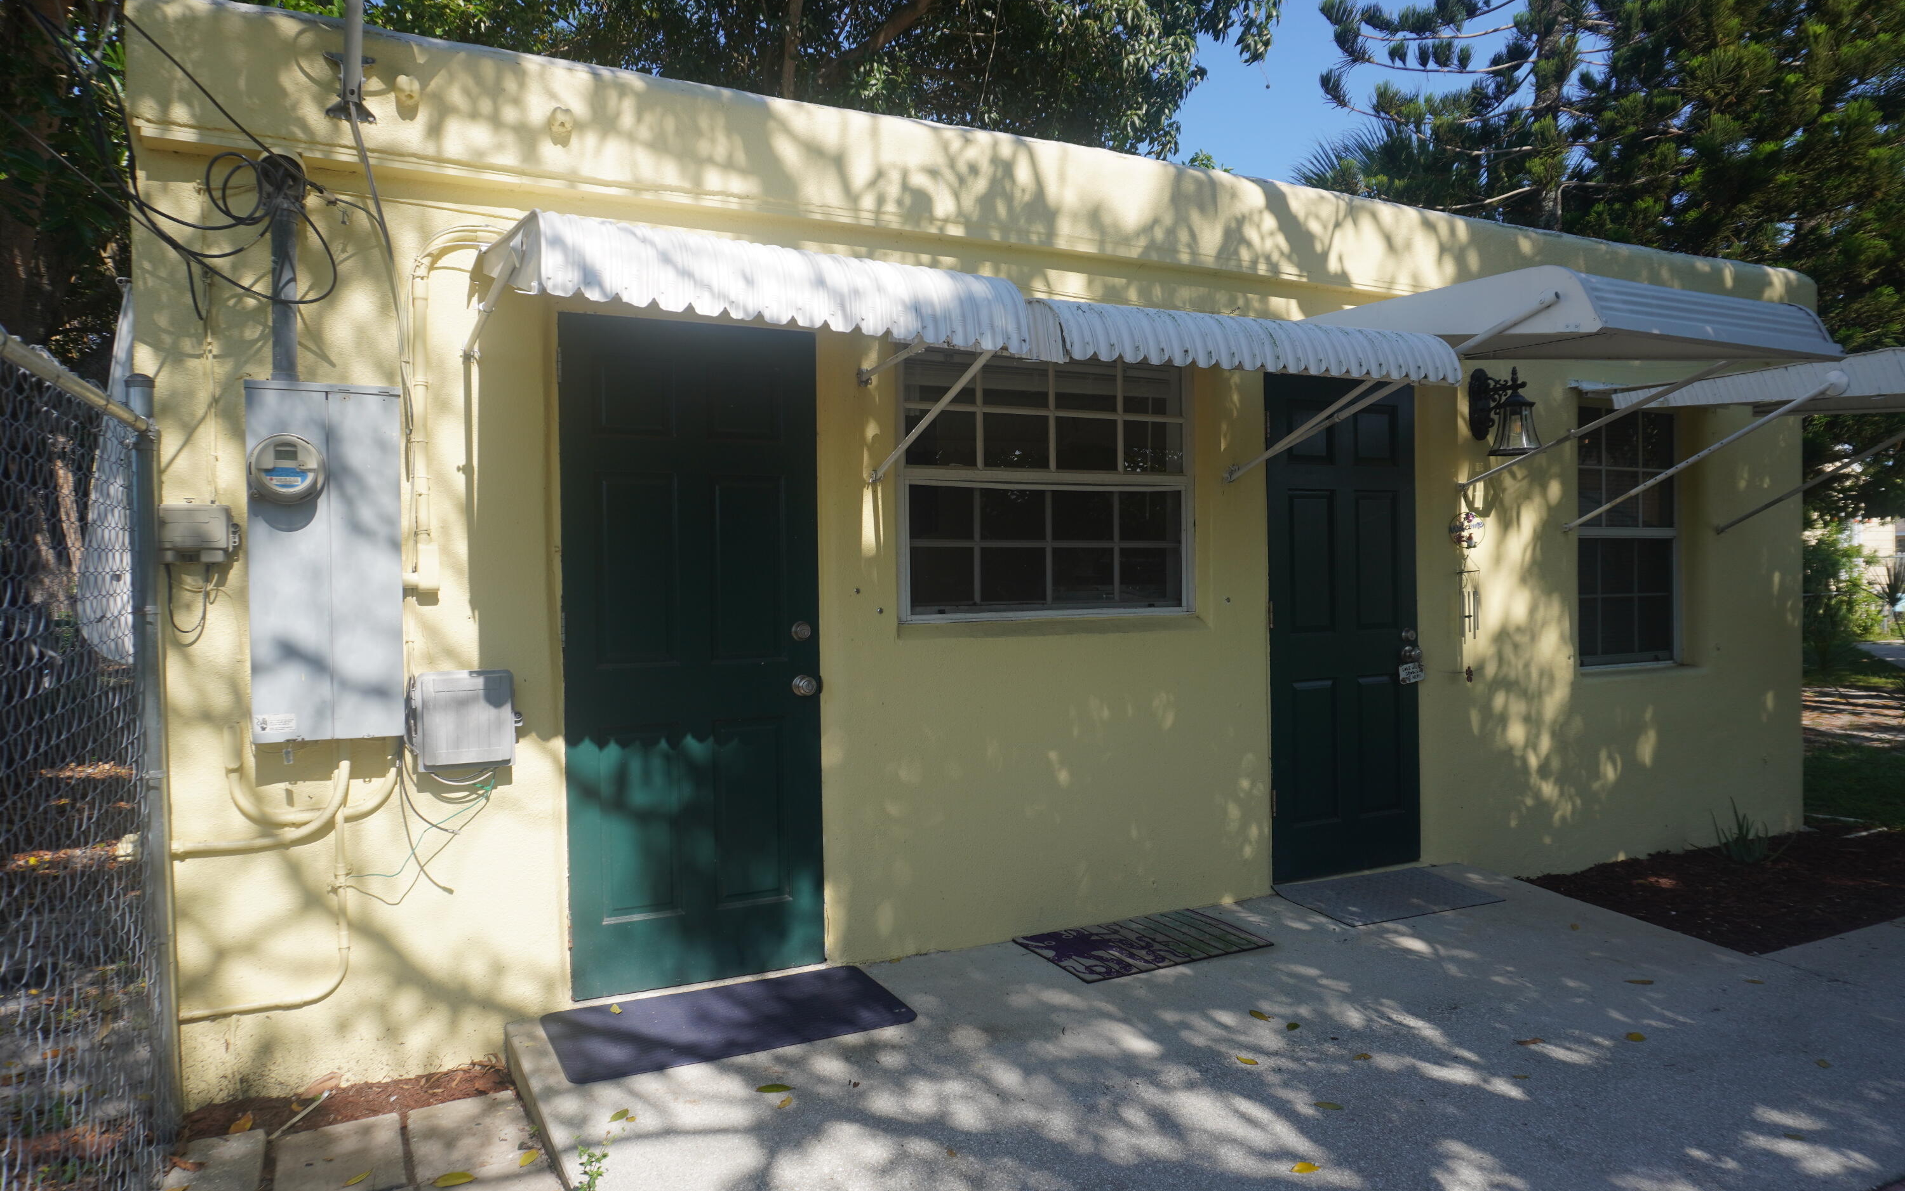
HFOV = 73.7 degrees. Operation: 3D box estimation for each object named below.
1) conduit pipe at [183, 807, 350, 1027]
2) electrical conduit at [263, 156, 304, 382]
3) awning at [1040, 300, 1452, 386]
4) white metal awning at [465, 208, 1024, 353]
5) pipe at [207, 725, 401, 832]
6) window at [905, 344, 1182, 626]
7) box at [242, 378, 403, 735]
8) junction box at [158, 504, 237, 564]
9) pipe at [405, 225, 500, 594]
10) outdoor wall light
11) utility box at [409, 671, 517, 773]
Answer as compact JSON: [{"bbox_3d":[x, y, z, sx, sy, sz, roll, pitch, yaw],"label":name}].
[{"bbox_3d":[-1.801,0.824,3.316,0.405,0.523,0.038,-1,1,-28],"label":"conduit pipe"},{"bbox_3d":[-1.732,-0.836,3.296,0.100,0.575,0.120,-1,1,-28],"label":"electrical conduit"},{"bbox_3d":[0.682,-0.785,4.048,1.490,0.340,1.050,-1,1,-28],"label":"awning"},{"bbox_3d":[-0.560,-0.799,3.427,1.245,0.350,0.990,-1,1,-28],"label":"white metal awning"},{"bbox_3d":[-1.690,0.470,3.344,0.420,0.280,0.090,-1,1,-28],"label":"pipe"},{"bbox_3d":[0.353,-0.408,4.611,1.280,0.995,0.080,-1,1,-28],"label":"window"},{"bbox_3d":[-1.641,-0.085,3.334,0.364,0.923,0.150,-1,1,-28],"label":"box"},{"bbox_3d":[-1.914,-0.155,3.227,0.172,0.150,0.085,-1,1,-28],"label":"junction box"},{"bbox_3d":[-1.393,-0.525,3.544,0.275,1.023,0.075,-1,1,-28],"label":"pipe"},{"bbox_3d":[2.316,-0.782,5.334,0.200,0.385,0.300,-1,1,-28],"label":"outdoor wall light"},{"bbox_3d":[-1.358,0.341,3.519,0.280,0.275,0.090,-1,1,-28],"label":"utility box"}]

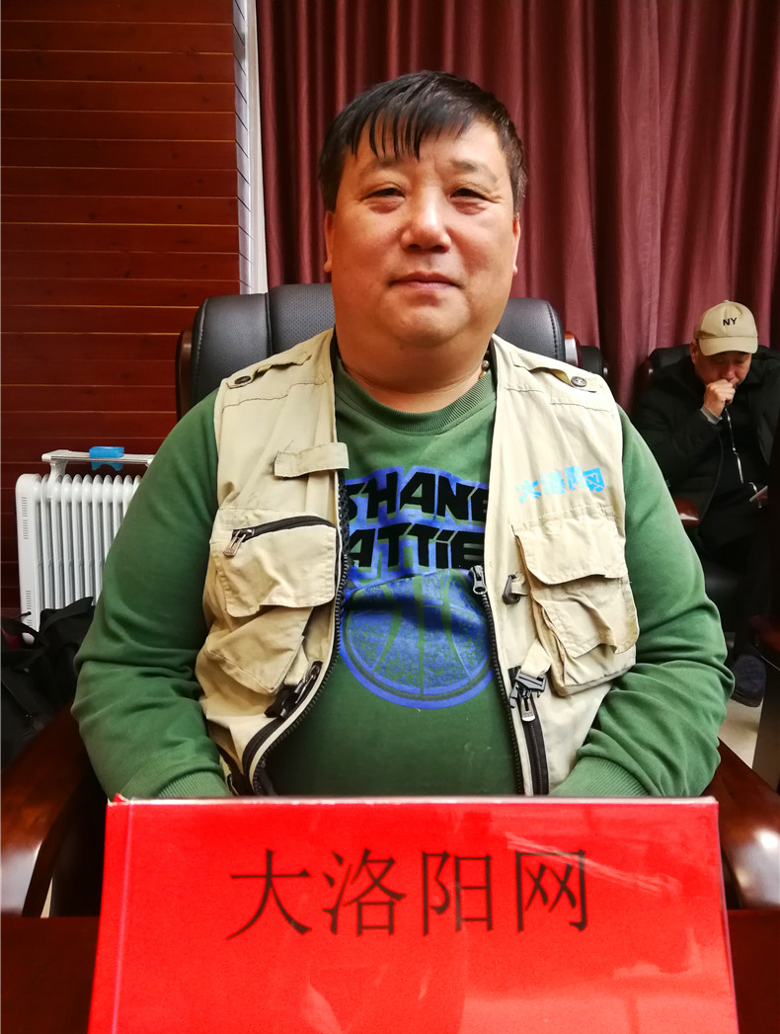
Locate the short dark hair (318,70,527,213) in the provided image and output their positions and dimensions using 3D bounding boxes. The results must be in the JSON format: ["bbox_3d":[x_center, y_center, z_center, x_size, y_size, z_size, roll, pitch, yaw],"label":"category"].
[{"bbox_3d":[0.032,-0.331,0.773,0.190,0.175,0.210,1,8,2],"label":"short dark hair"}]

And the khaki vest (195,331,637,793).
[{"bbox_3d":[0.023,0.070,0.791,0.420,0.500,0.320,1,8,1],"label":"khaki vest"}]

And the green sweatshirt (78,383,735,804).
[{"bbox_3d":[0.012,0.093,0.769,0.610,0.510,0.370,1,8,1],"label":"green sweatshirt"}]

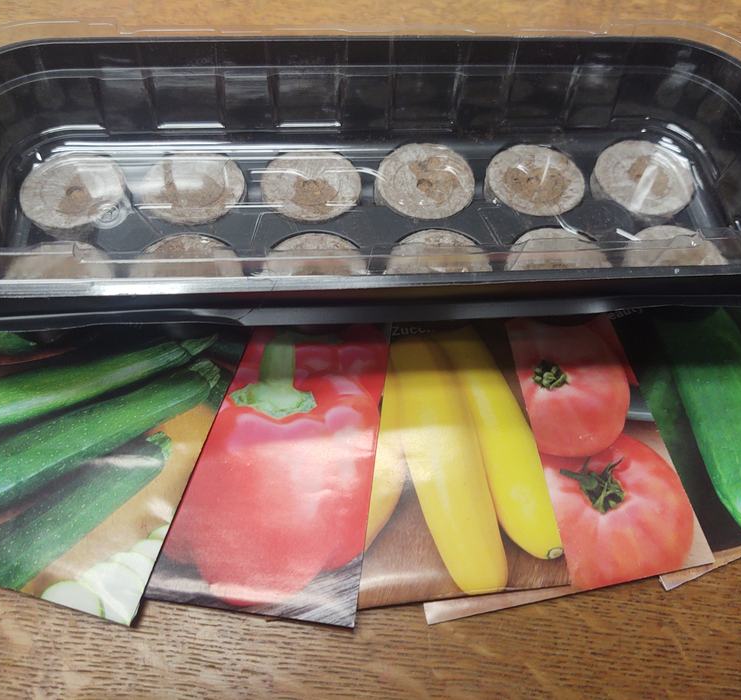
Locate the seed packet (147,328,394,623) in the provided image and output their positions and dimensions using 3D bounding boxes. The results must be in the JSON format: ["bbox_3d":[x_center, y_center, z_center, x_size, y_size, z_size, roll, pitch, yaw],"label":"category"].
[{"bbox_3d":[-0.039,0.019,0.226,0.085,0.005,0.117,7,60,2],"label":"seed packet"}]

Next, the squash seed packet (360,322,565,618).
[{"bbox_3d":[0.007,0.019,0.230,0.085,0.005,0.117,-5,60,-5],"label":"squash seed packet"}]

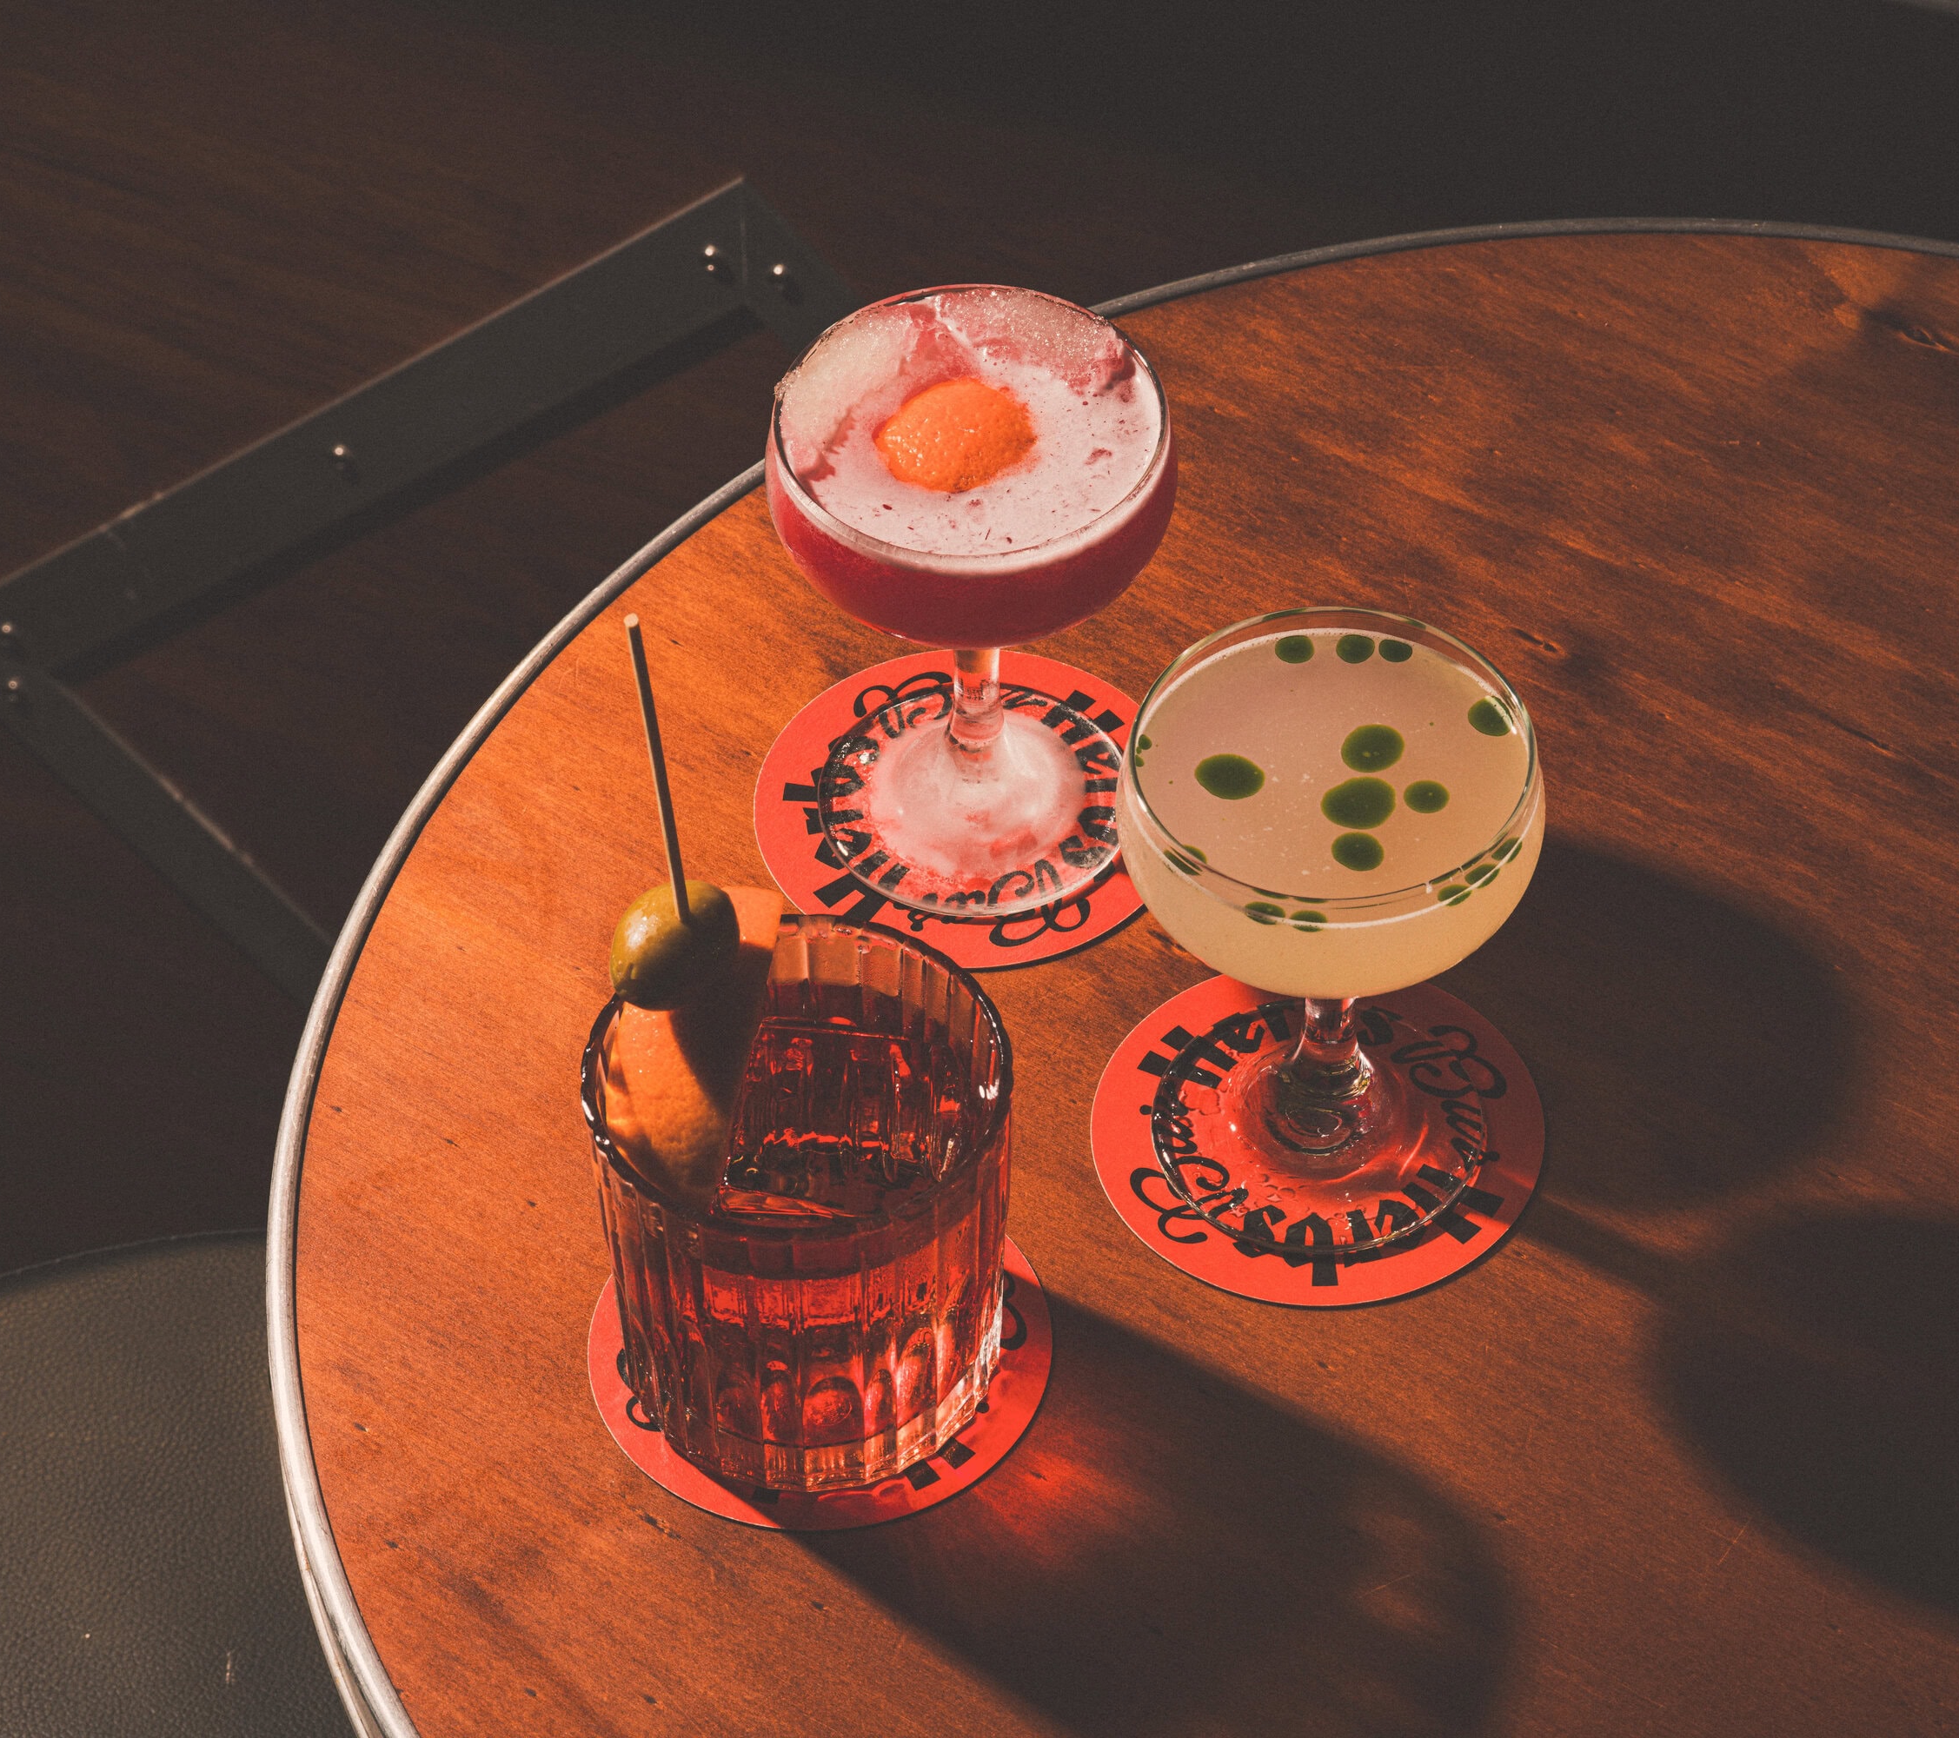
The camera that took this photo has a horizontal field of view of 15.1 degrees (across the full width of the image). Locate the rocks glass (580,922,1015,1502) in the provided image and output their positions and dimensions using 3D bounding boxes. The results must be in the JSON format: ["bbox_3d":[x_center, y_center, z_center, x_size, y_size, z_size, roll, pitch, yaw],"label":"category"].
[{"bbox_3d":[-0.034,0.068,1.476,0.084,0.084,0.084,-2,48,0],"label":"rocks glass"}]

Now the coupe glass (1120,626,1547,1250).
[{"bbox_3d":[0.071,0.015,1.501,0.086,0.114,0.086,-2,48,0],"label":"coupe glass"}]

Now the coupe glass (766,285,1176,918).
[{"bbox_3d":[-0.001,-0.054,1.566,0.086,0.114,0.086,-2,48,0],"label":"coupe glass"}]

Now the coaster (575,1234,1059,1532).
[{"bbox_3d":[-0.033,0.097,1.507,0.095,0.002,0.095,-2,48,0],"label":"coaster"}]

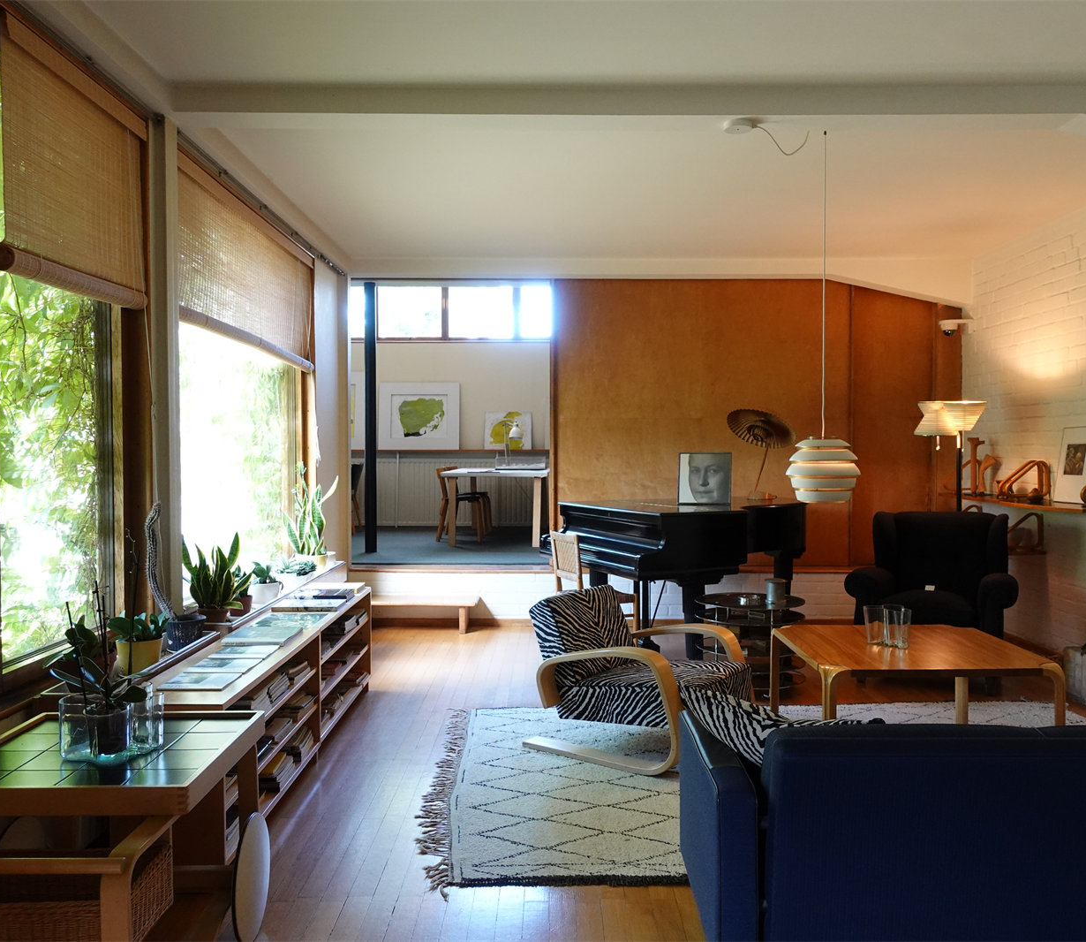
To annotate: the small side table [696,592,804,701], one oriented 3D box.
[{"bbox_3d":[1.174,0.990,5.369,0.610,0.500,0.610,0,1,0],"label":"small side table"}]

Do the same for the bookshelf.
[{"bbox_3d":[-1.179,1.015,4.261,0.332,0.599,2.467,0,2,0],"label":"bookshelf"}]

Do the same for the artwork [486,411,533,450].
[{"bbox_3d":[-0.409,-0.488,11.240,0.564,0.453,0.030,0,-3,0],"label":"artwork"}]

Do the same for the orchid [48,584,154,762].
[{"bbox_3d":[-1.148,0.512,2.464,0.227,0.443,0.206,0,2,0],"label":"orchid"}]

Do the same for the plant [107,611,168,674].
[{"bbox_3d":[-1.380,0.580,3.244,0.190,0.210,0.180,0,1,0],"label":"plant"}]

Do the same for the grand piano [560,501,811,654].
[{"bbox_3d":[1.176,0.743,6.743,1.932,1.007,1.450,-1,2,-21],"label":"grand piano"}]

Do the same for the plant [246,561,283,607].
[{"bbox_3d":[-1.272,0.507,4.312,0.150,0.195,0.150,0,1,0],"label":"plant"}]

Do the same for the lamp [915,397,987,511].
[{"bbox_3d":[2.750,0.372,6.343,0.480,1.700,0.460,0,1,0],"label":"lamp"}]

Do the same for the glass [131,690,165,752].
[{"bbox_3d":[-1.072,0.672,2.561,0.090,0.153,0.090,0,1,0],"label":"glass"}]

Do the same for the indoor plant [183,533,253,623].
[{"bbox_3d":[-1.427,0.466,4.152,0.300,0.390,0.270,0,1,0],"label":"indoor plant"}]

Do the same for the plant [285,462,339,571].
[{"bbox_3d":[-1.498,0.287,6.086,0.307,0.665,0.282,0,2,0],"label":"plant"}]

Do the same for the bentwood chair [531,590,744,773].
[{"bbox_3d":[0.447,0.956,4.463,0.796,0.685,0.745,1,2,39],"label":"bentwood chair"}]

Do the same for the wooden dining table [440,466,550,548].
[{"bbox_3d":[-0.445,0.362,10.311,1.050,0.727,2.380,0,1,0],"label":"wooden dining table"}]

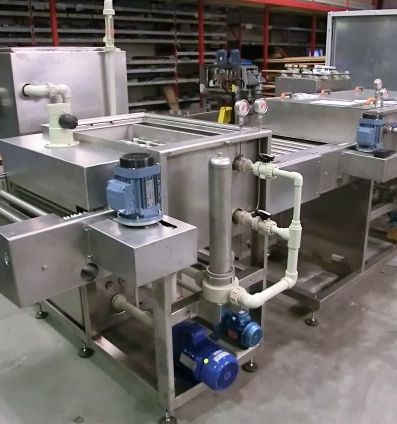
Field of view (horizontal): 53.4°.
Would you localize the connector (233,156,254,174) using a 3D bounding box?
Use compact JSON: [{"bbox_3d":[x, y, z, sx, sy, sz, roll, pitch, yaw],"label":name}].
[{"bbox_3d":[0.199,-0.204,1.745,0.057,0.060,0.098,-18,26,-42],"label":"connector"}]

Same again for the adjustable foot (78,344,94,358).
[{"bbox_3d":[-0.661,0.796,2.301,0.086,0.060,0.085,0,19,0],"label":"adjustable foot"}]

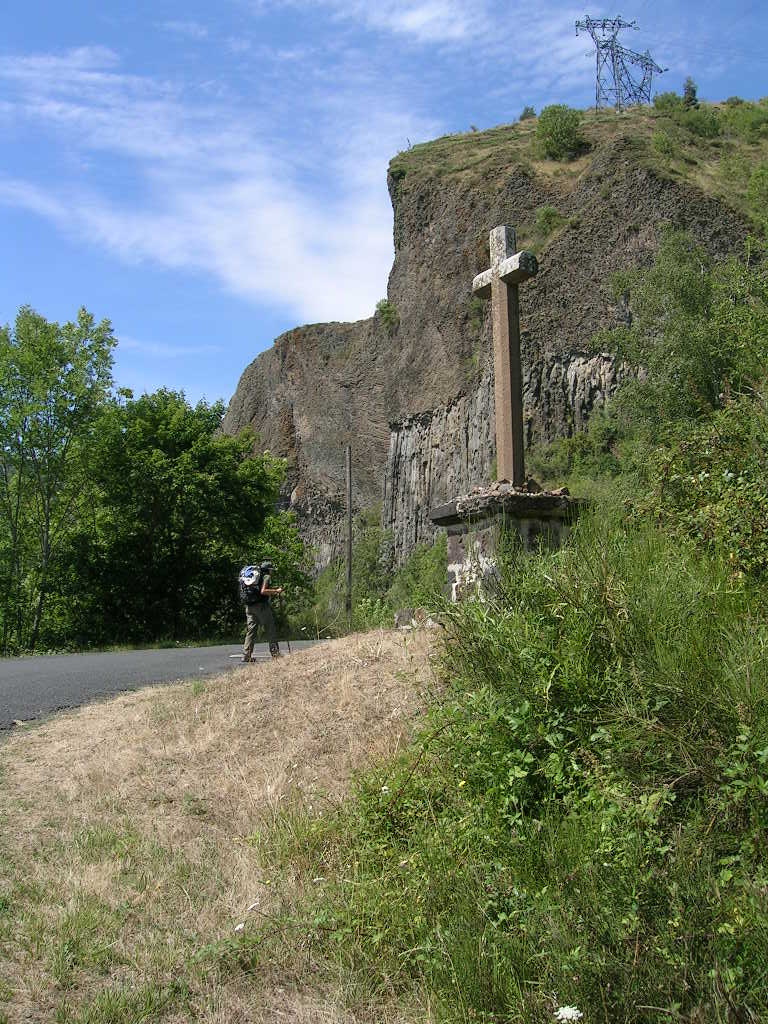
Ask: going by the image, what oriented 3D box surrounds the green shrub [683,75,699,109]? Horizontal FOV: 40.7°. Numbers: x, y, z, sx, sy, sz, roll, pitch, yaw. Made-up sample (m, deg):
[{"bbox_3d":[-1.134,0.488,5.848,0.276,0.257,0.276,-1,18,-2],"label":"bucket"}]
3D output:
[{"bbox_3d":[71.637,-98.282,242.000,3.700,8.300,3.700,0,-10,0],"label":"green shrub"}]

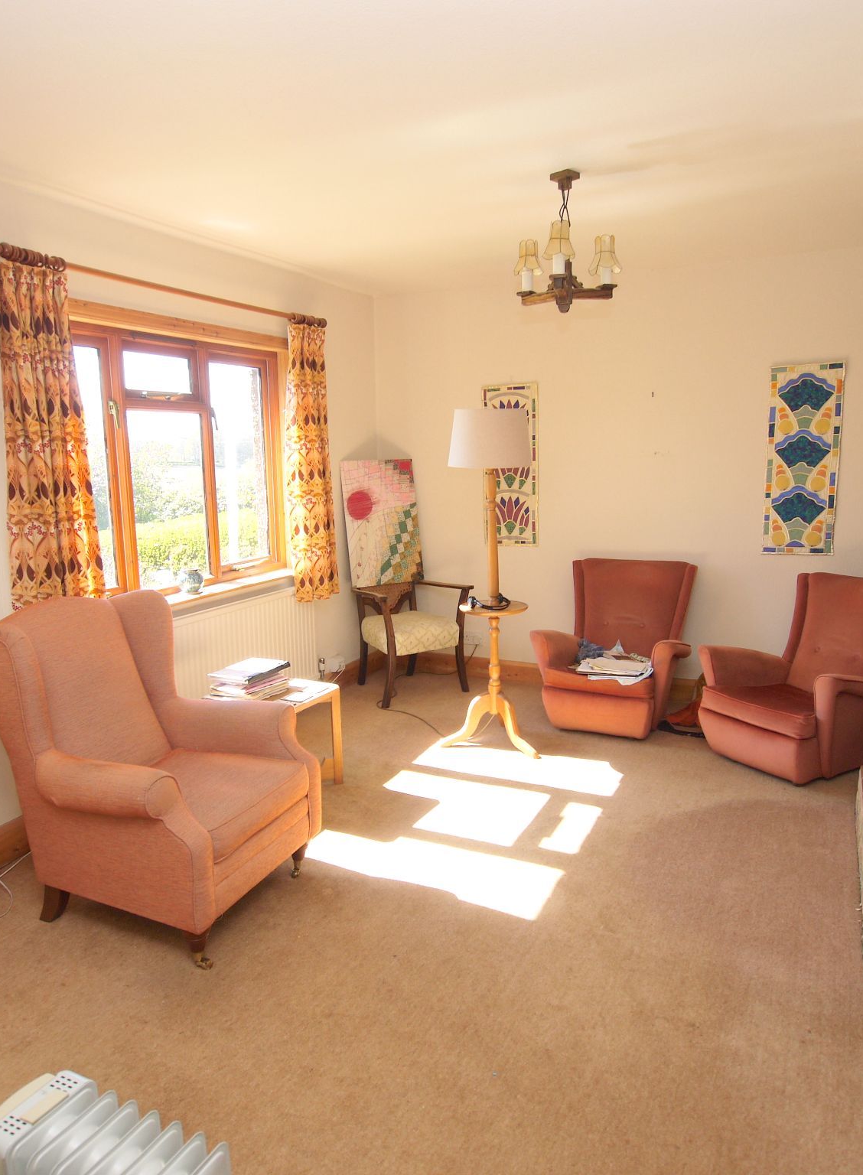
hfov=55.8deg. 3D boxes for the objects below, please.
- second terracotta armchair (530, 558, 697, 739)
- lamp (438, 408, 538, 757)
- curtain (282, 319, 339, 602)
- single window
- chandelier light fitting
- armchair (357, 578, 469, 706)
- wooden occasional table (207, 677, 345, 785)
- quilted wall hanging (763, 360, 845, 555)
[{"bbox_3d":[0.955,0.299,4.234,0.740,0.840,0.730,5,11,28],"label":"second terracotta armchair"},{"bbox_3d":[0.332,-0.031,4.016,0.475,1.655,0.460,4,11,25],"label":"lamp"},{"bbox_3d":[-0.675,-0.694,4.615,0.120,1.478,0.469,4,11,25],"label":"curtain"},{"bbox_3d":[-1.204,-0.558,3.786,0.090,1.190,1.720,4,11,26],"label":"single window"},{"bbox_3d":[0.457,-1.179,2.785,0.340,0.455,0.330,1,10,9],"label":"chandelier light fitting"},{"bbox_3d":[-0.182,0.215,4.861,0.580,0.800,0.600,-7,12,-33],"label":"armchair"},{"bbox_3d":[-0.704,0.682,3.516,0.470,0.450,0.540,4,11,25],"label":"wooden occasional table"},{"bbox_3d":[1.969,-0.677,4.323,0.352,1.010,0.020,4,11,25],"label":"quilted wall hanging"}]

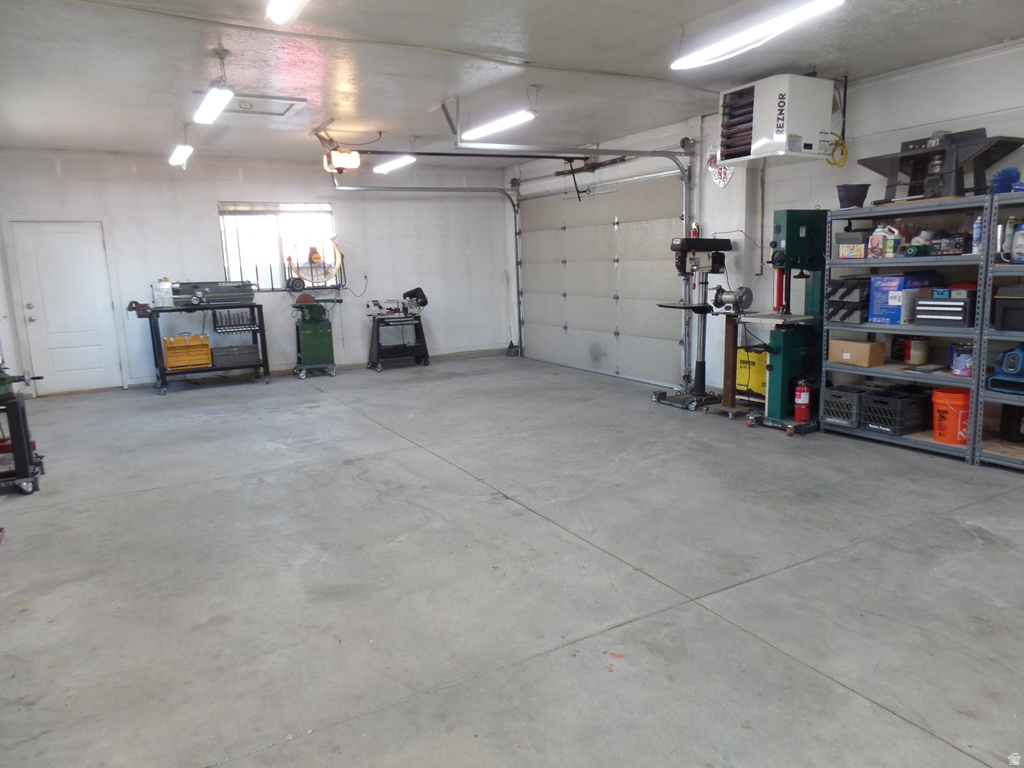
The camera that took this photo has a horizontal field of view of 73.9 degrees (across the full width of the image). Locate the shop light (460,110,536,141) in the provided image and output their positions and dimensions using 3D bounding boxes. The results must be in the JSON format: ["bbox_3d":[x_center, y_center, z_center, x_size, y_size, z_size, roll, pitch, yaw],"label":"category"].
[{"bbox_3d":[-0.149,-2.401,6.339,0.150,0.065,1.210,-8,11,-29],"label":"shop light"}]

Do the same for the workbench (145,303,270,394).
[{"bbox_3d":[-3.865,-0.484,8.723,1.310,1.010,0.640,-8,11,-28],"label":"workbench"}]

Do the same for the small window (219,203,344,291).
[{"bbox_3d":[-3.125,-1.872,9.295,1.520,1.170,0.100,-8,11,-29],"label":"small window"}]

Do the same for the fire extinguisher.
[{"bbox_3d":[2.512,0.140,5.869,0.150,0.400,0.140,5,12,37],"label":"fire extinguisher"}]

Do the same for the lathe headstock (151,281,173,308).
[{"bbox_3d":[-4.222,-1.079,8.230,0.225,0.305,0.340,-7,11,-27],"label":"lathe headstock"}]

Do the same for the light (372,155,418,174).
[{"bbox_3d":[-1.484,-2.791,8.708,0.150,0.080,1.220,-8,12,-31],"label":"light"}]

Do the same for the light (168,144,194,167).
[{"bbox_3d":[-3.636,-2.487,7.462,0.150,0.080,1.220,-8,12,-30],"label":"light"}]

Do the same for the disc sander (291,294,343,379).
[{"bbox_3d":[-2.738,-0.704,9.545,0.660,1.130,0.560,-8,11,-28],"label":"disc sander"}]

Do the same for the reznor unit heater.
[{"bbox_3d":[2.259,-2.226,5.816,0.680,0.610,0.610,-8,11,-29],"label":"reznor unit heater"}]

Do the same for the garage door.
[{"bbox_3d":[1.057,-1.386,9.218,0.060,2.460,3.660,-8,11,-28],"label":"garage door"}]

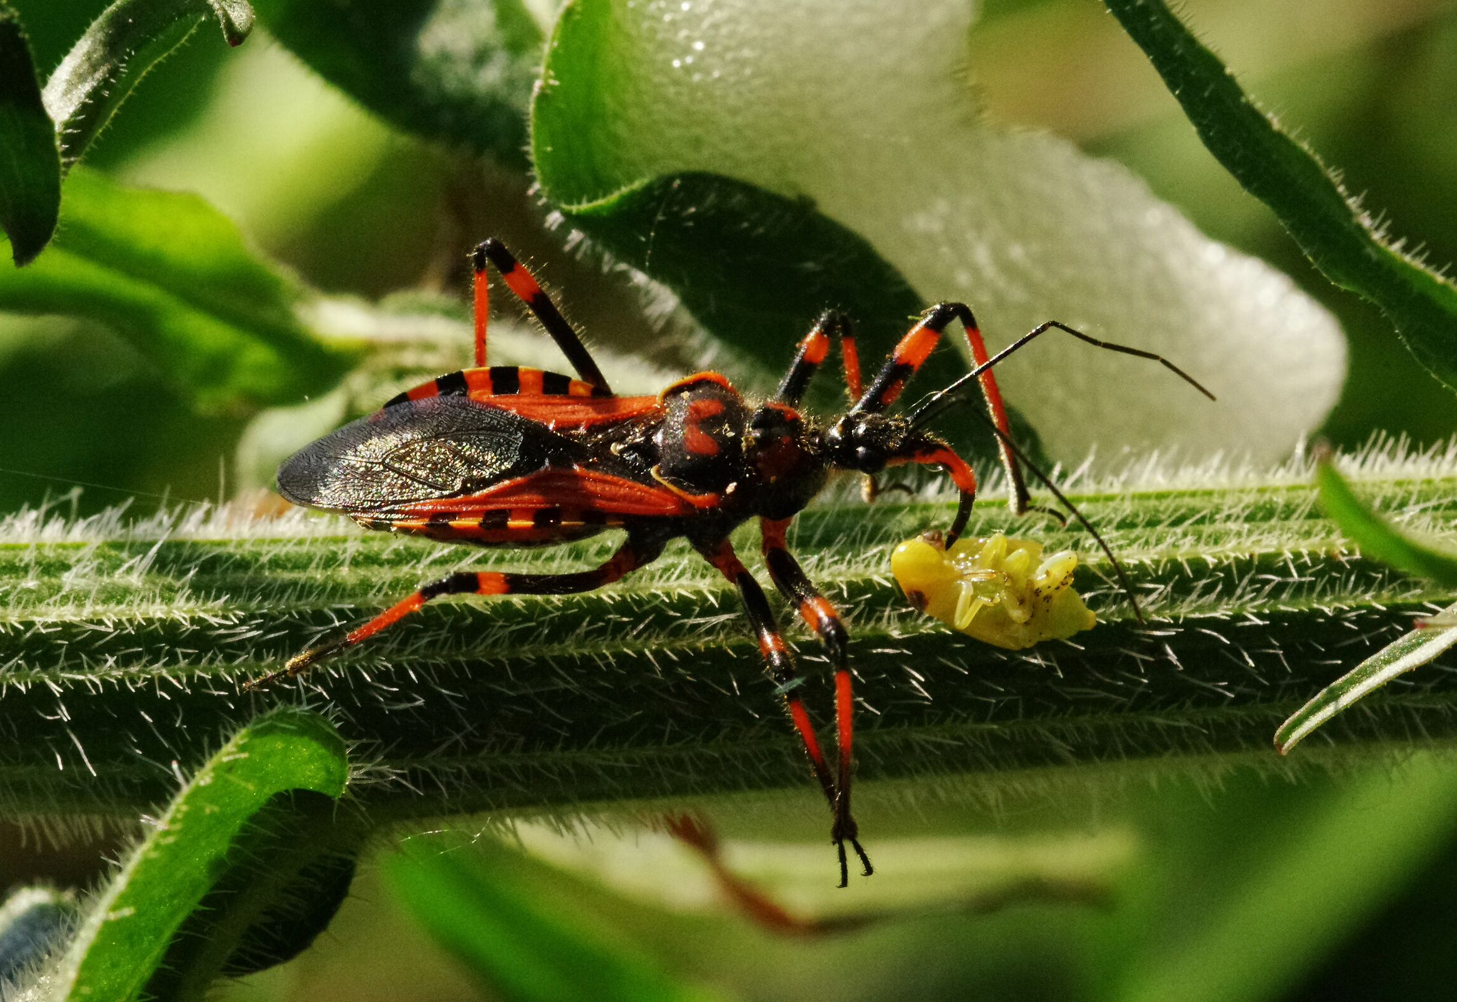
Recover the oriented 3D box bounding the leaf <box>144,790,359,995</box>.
[{"bbox_3d":[-0.012,0.010,0.159,0.007,0.005,0.003,-47,20,0],"label":"leaf"}]

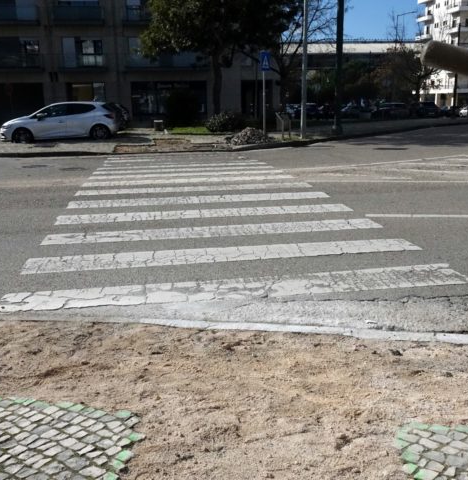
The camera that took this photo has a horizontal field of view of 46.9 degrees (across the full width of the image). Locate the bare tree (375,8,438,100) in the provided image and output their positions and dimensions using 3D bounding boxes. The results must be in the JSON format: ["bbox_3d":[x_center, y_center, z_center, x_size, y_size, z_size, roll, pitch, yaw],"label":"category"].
[{"bbox_3d":[17.803,-18.027,55.702,6.300,10.520,5.985,-1,14,0],"label":"bare tree"}]

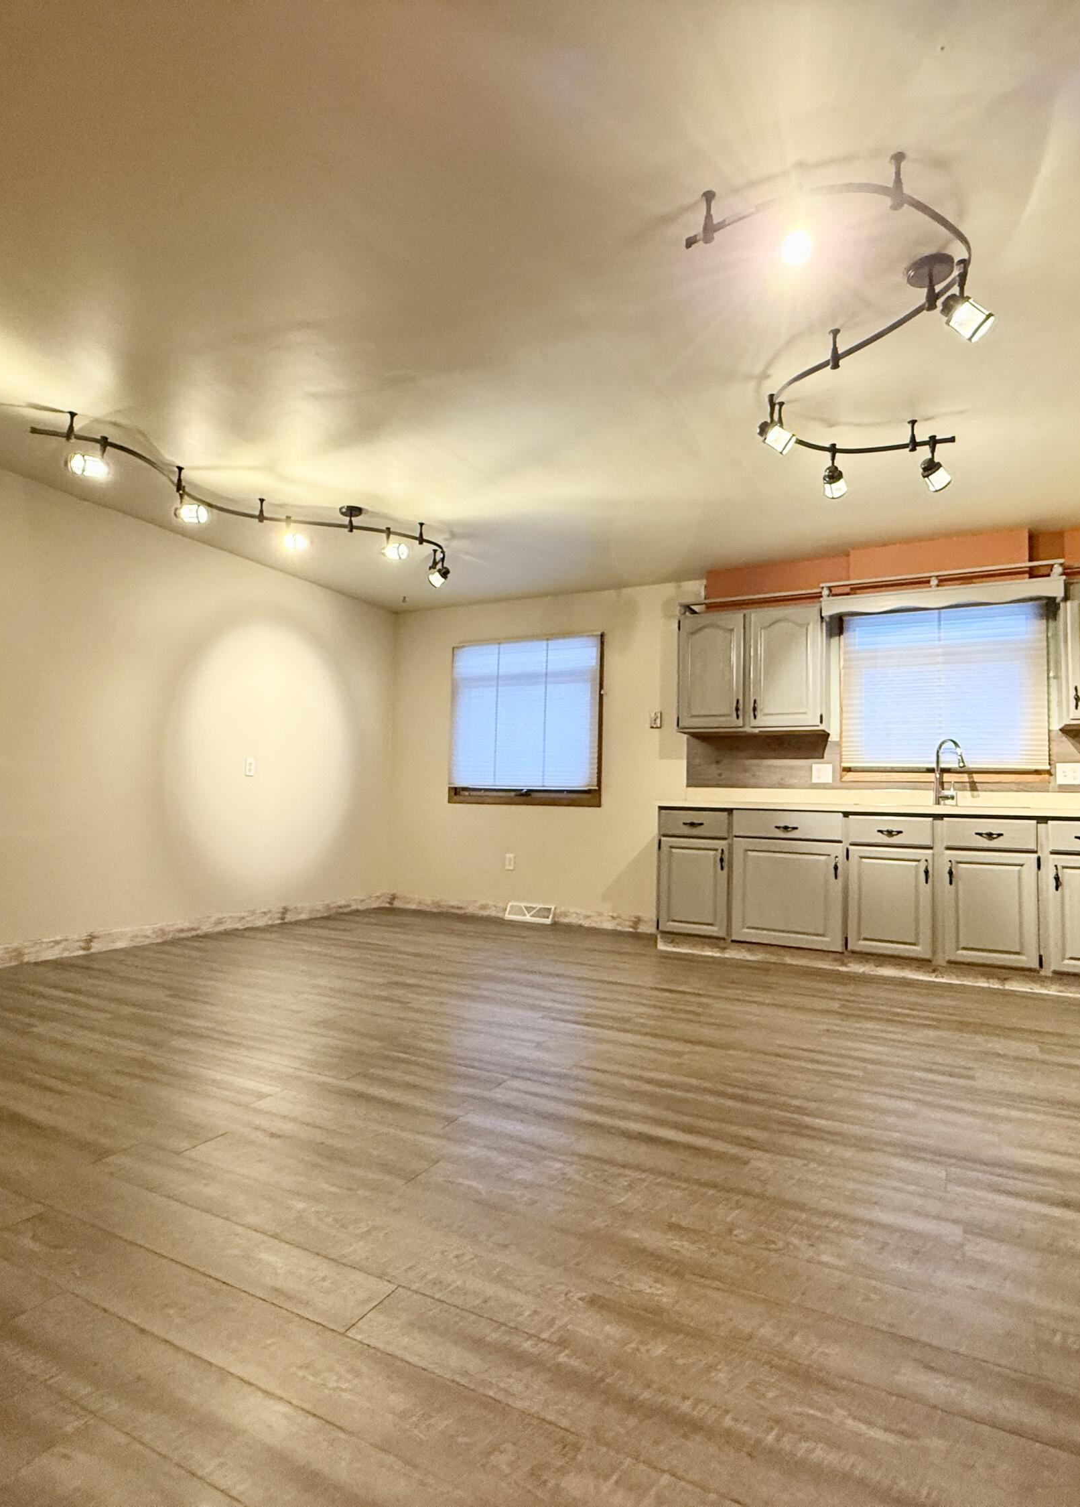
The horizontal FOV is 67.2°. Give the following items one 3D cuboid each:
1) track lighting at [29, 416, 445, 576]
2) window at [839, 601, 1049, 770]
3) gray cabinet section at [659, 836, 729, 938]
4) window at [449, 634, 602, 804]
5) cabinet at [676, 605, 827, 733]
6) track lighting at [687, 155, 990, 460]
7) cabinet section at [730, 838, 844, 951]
[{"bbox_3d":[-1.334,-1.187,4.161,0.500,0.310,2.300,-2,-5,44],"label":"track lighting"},{"bbox_3d":[2.425,-0.410,4.931,1.140,1.030,0.050,-1,-4,27],"label":"window"},{"bbox_3d":[1.032,0.820,5.117,0.421,0.581,0.500,0,-4,27],"label":"gray cabinet section"},{"bbox_3d":[-0.132,-0.293,6.215,1.270,1.160,0.050,-1,-4,27],"label":"window"},{"bbox_3d":[1.394,-0.509,5.299,0.910,0.770,0.330,-1,-4,27],"label":"cabinet"},{"bbox_3d":[1.018,-1.231,2.610,0.720,0.320,1.600,-1,-4,27],"label":"track lighting"},{"bbox_3d":[1.520,0.816,4.868,0.619,0.604,0.500,0,-4,27],"label":"cabinet section"}]

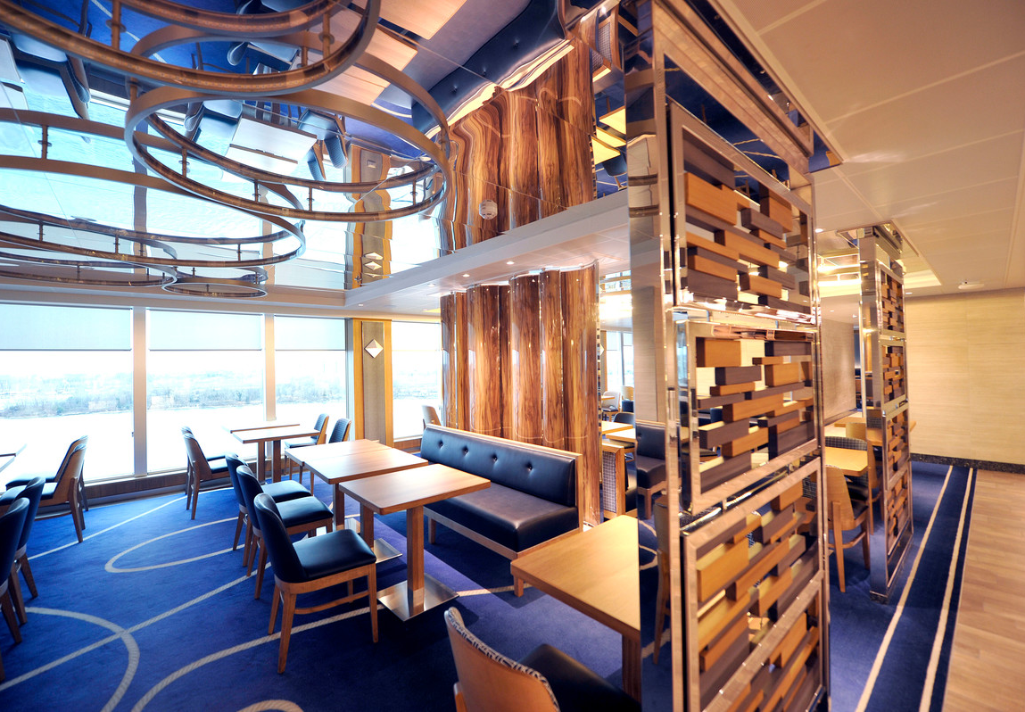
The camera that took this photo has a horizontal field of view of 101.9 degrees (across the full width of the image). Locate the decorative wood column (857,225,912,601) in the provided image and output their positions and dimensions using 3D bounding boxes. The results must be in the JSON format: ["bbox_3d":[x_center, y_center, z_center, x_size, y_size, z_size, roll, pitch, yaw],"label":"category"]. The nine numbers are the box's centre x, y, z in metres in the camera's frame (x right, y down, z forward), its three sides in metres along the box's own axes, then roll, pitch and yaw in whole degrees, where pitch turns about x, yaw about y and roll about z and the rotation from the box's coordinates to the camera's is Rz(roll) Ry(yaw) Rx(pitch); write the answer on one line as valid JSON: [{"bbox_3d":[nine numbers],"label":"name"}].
[{"bbox_3d":[2.773,0.359,3.065,1.280,2.330,0.090,-1,-1,-42],"label":"decorative wood column"}]

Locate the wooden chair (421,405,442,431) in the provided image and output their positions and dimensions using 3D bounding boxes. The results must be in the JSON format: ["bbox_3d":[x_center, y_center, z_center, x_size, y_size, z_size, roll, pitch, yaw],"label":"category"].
[{"bbox_3d":[-1.159,1.221,6.793,0.555,0.855,0.490,-1,-1,-37],"label":"wooden chair"}]

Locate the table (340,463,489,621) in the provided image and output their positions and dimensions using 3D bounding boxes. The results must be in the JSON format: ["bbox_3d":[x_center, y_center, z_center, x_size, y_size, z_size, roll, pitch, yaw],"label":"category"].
[{"bbox_3d":[-0.629,1.204,2.723,0.757,0.750,0.650,0,-1,-41],"label":"table"}]

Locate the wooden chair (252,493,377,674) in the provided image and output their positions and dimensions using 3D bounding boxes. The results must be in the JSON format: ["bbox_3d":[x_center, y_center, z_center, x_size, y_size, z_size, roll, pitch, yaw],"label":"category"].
[{"bbox_3d":[-1.130,1.173,2.370,0.555,0.855,0.490,-1,-1,-37],"label":"wooden chair"}]

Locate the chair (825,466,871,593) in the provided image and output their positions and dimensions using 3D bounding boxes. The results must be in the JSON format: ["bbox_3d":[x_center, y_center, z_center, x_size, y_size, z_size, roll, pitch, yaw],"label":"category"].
[{"bbox_3d":[2.192,1.118,2.980,0.555,0.835,0.490,-1,-1,-38],"label":"chair"}]

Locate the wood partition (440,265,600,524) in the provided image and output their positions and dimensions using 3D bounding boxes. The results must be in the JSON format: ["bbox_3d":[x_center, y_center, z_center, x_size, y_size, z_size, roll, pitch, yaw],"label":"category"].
[{"bbox_3d":[-0.039,0.387,4.273,0.300,2.300,2.350,-1,-1,-41],"label":"wood partition"}]

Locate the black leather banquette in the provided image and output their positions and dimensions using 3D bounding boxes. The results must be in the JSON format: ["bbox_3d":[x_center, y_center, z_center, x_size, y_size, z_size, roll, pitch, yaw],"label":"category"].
[{"bbox_3d":[-0.490,1.185,3.806,0.685,0.810,2.337,0,-1,-41],"label":"black leather banquette"}]

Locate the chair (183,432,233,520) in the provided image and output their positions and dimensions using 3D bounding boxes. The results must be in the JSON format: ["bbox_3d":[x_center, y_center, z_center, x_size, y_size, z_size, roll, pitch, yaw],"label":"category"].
[{"bbox_3d":[-3.237,1.241,4.499,0.555,0.855,0.490,-1,-1,-42],"label":"chair"}]

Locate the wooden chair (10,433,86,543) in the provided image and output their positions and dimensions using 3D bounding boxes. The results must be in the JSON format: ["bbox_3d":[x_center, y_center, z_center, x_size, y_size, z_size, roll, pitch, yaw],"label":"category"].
[{"bbox_3d":[-4.219,1.254,3.806,0.555,0.855,0.490,-1,-1,-41],"label":"wooden chair"}]

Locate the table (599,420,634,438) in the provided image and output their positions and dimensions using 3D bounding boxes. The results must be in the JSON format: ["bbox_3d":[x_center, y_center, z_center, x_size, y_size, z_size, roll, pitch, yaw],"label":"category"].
[{"bbox_3d":[0.945,1.203,4.867,0.757,0.750,0.650,0,-1,-41],"label":"table"}]

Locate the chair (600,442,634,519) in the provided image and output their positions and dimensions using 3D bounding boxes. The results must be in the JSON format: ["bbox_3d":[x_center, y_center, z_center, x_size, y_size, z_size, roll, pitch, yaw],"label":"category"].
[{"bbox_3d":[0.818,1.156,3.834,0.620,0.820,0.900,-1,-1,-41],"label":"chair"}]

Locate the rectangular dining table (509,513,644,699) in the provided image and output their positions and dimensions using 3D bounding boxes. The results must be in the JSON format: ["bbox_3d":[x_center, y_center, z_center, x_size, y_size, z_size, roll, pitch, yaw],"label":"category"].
[{"bbox_3d":[0.494,1.183,1.620,0.740,0.749,0.660,-1,-1,-42],"label":"rectangular dining table"}]

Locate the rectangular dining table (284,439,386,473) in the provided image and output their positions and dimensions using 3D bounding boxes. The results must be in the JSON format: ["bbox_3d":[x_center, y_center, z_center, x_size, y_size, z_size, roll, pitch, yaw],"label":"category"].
[{"bbox_3d":[-1.586,1.235,3.823,0.757,0.750,0.650,0,-1,-41],"label":"rectangular dining table"}]

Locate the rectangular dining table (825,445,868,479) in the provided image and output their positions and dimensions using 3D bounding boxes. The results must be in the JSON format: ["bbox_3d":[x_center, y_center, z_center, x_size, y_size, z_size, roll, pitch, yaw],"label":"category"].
[{"bbox_3d":[2.391,1.157,3.269,0.757,0.750,0.650,0,-1,-41],"label":"rectangular dining table"}]

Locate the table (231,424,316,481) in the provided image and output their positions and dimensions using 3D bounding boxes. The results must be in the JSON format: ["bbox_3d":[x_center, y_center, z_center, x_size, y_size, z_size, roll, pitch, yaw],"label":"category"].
[{"bbox_3d":[-2.747,1.269,4.854,0.757,0.750,0.650,0,-1,-41],"label":"table"}]

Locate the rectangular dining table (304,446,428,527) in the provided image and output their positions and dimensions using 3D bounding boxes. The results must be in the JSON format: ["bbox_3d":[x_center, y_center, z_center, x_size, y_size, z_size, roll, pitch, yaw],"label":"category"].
[{"bbox_3d":[-1.159,1.221,3.314,0.757,0.750,0.650,0,-1,-41],"label":"rectangular dining table"}]

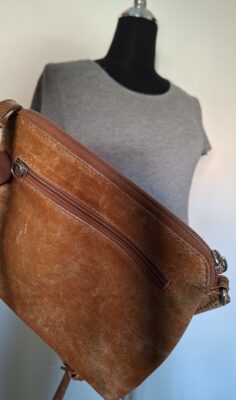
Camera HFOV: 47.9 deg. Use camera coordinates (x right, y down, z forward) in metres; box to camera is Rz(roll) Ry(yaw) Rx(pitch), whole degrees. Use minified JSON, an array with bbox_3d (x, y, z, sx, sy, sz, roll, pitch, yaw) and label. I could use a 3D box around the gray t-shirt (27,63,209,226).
[{"bbox_3d":[0.033,-0.015,0.665,0.460,0.580,0.250,1,3,-27],"label":"gray t-shirt"}]

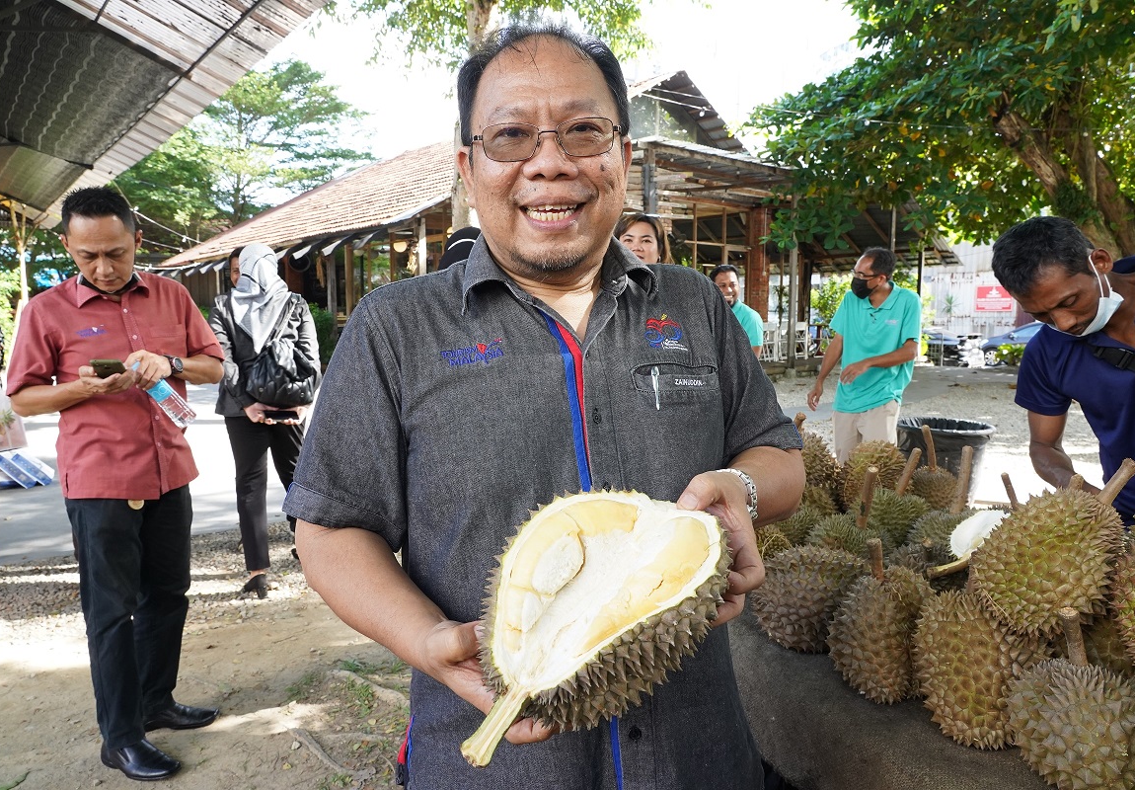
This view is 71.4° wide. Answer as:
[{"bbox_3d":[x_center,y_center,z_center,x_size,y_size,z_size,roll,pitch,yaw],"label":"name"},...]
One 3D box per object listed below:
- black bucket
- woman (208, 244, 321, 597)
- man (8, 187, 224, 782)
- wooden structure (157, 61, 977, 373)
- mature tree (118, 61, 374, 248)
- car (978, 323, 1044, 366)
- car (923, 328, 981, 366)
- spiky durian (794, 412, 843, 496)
[{"bbox_3d":[2.080,0.531,4.382,0.570,0.720,0.570,0,5,0],"label":"black bucket"},{"bbox_3d":[-1.470,0.122,3.806,0.520,1.640,0.470,-2,6,-23],"label":"woman"},{"bbox_3d":[-1.270,0.235,2.320,0.470,1.680,0.580,4,7,39],"label":"man"},{"bbox_3d":[0.392,-5.009,26.094,19.500,7.900,18.500,-5,7,-43],"label":"wooden structure"},{"bbox_3d":[-13.700,-7.790,31.934,11.000,12.400,10.500,0,5,0],"label":"mature tree"},{"bbox_3d":[14.300,-1.693,25.049,4.200,1.480,1.720,0,5,-2],"label":"car"},{"bbox_3d":[11.000,-1.746,25.747,4.200,1.460,1.720,4,6,37],"label":"car"},{"bbox_3d":[0.652,0.159,2.100,0.175,0.230,0.175,-12,6,1],"label":"spiky durian"}]

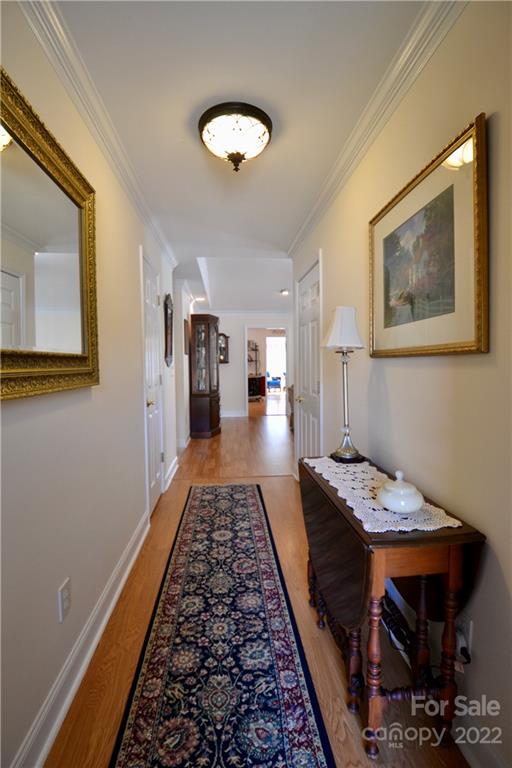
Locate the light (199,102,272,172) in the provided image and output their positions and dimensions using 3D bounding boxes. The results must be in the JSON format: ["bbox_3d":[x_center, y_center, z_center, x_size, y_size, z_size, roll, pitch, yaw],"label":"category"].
[{"bbox_3d":[-0.098,-1.201,1.612,0.370,0.250,0.370,-1,3,-6],"label":"light"}]

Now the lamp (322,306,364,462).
[{"bbox_3d":[0.459,0.003,1.639,0.205,0.765,0.205,-1,3,-6],"label":"lamp"}]

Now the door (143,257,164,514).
[{"bbox_3d":[-0.892,0.035,2.717,0.040,2.030,0.620,-1,3,-6],"label":"door"}]

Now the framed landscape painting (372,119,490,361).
[{"bbox_3d":[0.581,-0.423,1.188,0.030,0.645,0.650,-1,3,-6],"label":"framed landscape painting"}]

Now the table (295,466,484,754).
[{"bbox_3d":[0.434,0.759,1.298,0.335,0.705,0.825,-1,3,-6],"label":"table"}]

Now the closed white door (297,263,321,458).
[{"bbox_3d":[0.499,0.006,2.962,0.040,2.030,0.750,-1,3,-6],"label":"closed white door"}]

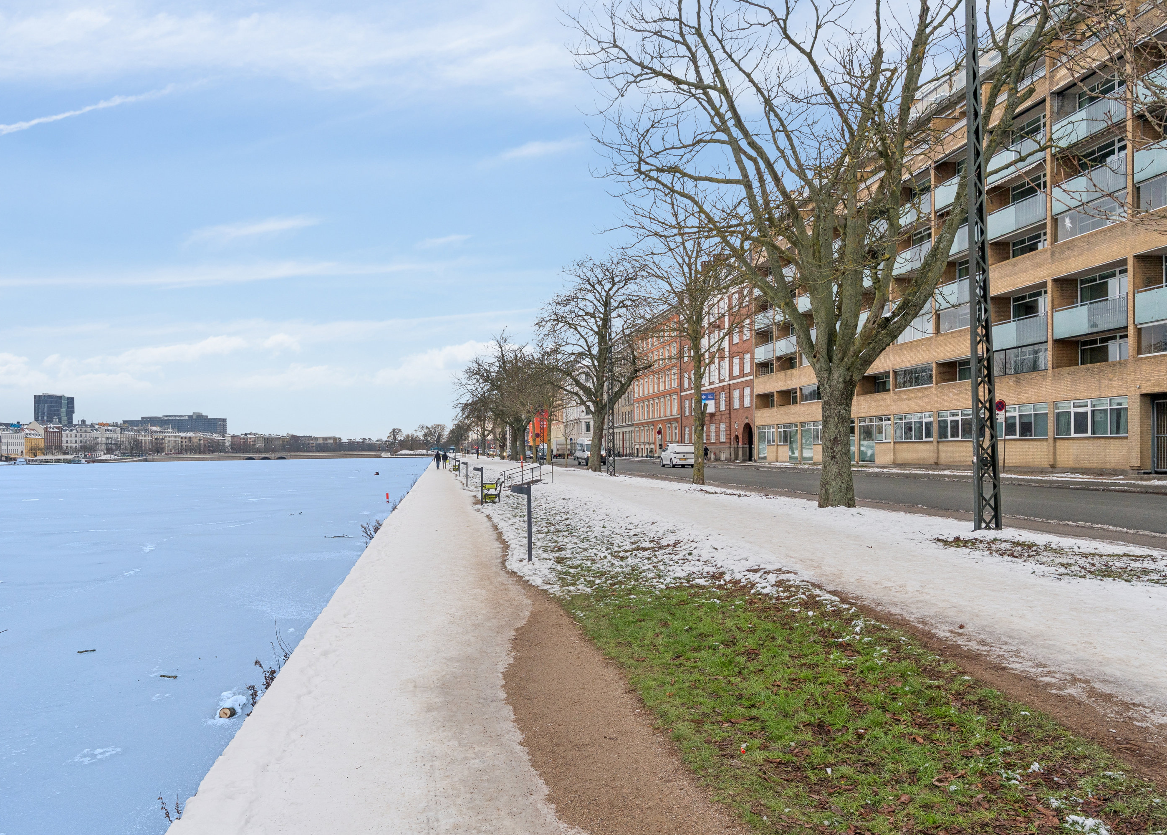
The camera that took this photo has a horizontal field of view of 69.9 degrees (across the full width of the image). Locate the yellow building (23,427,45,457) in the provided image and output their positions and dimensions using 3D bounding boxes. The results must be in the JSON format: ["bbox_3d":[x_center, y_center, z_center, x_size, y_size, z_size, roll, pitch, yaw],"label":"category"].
[{"bbox_3d":[-263.279,11.811,392.000,11.000,14.000,19.500,0,-2,-10],"label":"yellow building"}]

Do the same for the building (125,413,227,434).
[{"bbox_3d":[-654.883,26.666,1338.000,158.000,66.000,32.000,-1,-2,12],"label":"building"}]

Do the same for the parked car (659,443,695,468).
[{"bbox_3d":[7.983,3.226,70.200,1.980,1.940,4.700,0,-2,-9],"label":"parked car"}]

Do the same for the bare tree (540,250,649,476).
[{"bbox_3d":[0.640,-3.414,52.000,7.000,13.500,7.000,-1,-2,0],"label":"bare tree"}]

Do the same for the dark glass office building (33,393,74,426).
[{"bbox_3d":[-647.515,8.370,1020.000,40.000,75.000,34.000,1,-2,-27],"label":"dark glass office building"}]

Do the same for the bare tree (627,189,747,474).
[{"bbox_3d":[4.033,-3.001,32.000,4.800,11.000,4.800,-1,-2,0],"label":"bare tree"}]

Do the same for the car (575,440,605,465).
[{"bbox_3d":[0.743,3.586,84.500,2.050,2.650,6.000,0,-2,-9],"label":"car"}]

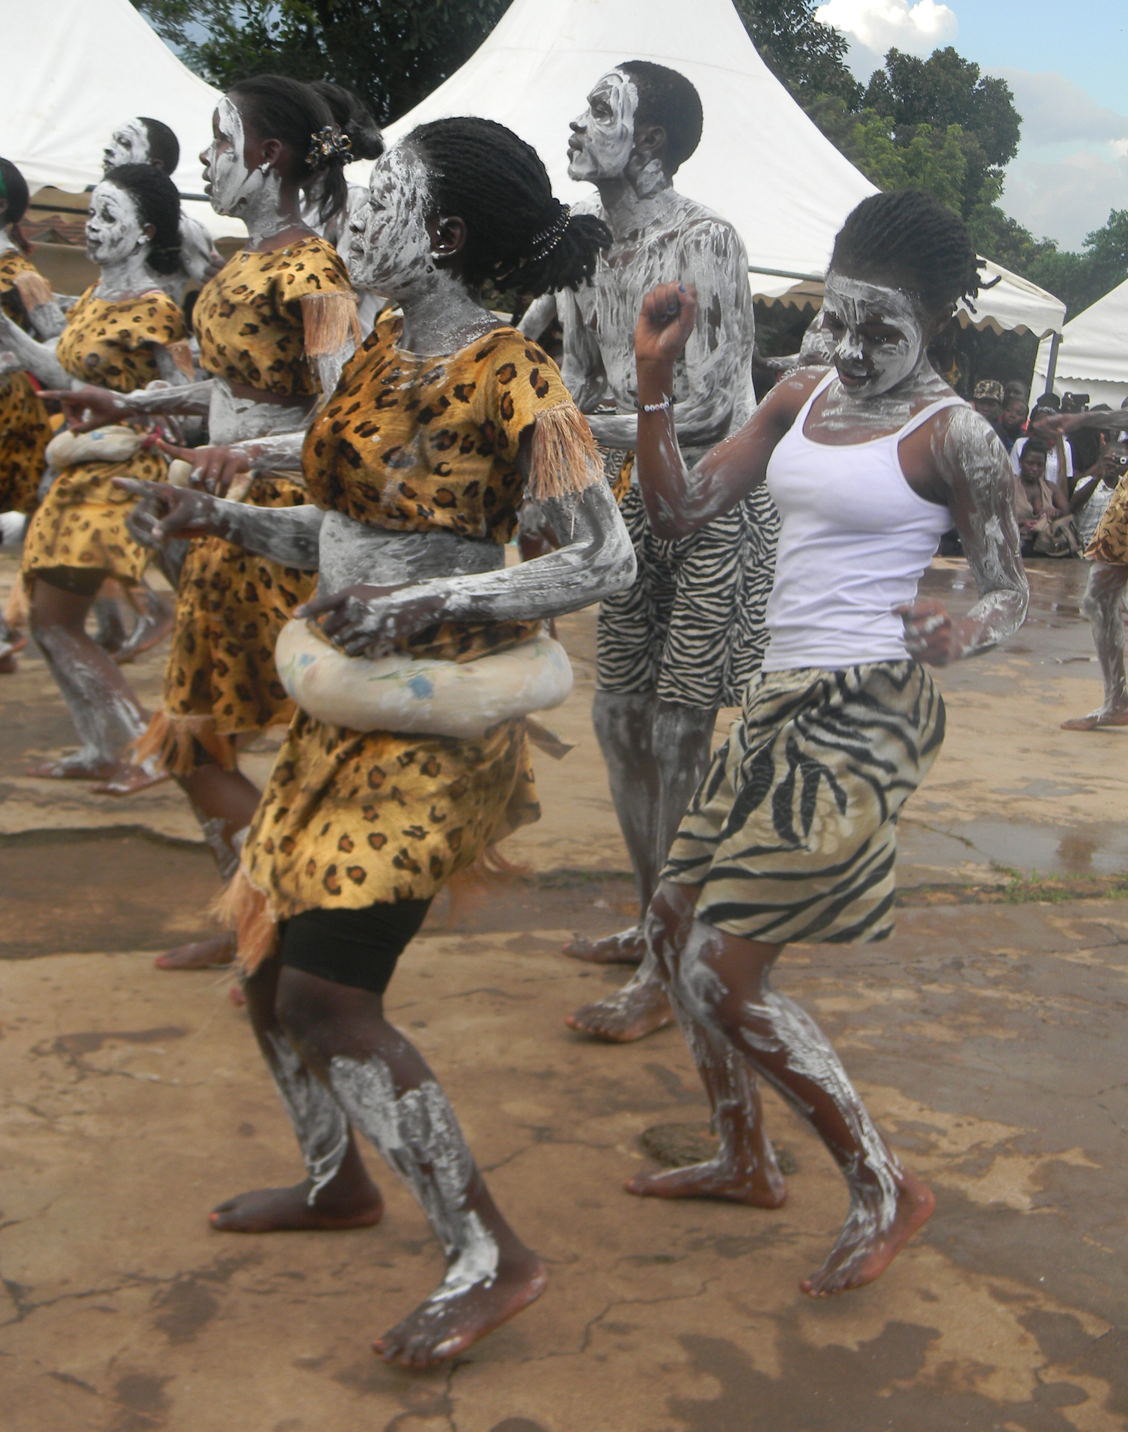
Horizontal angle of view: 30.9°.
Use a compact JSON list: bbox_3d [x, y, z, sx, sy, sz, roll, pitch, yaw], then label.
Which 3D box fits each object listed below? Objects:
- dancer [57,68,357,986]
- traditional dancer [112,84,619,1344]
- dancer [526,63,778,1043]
[{"bbox_3d":[-0.621,-0.307,3.633,0.600,1.610,0.470,0,12,-25],"label":"dancer"},{"bbox_3d":[-0.218,0.011,2.526,0.640,1.480,0.530,-1,13,-29],"label":"traditional dancer"},{"bbox_3d":[0.163,-0.302,3.725,0.450,1.700,0.500,-4,14,-40],"label":"dancer"}]

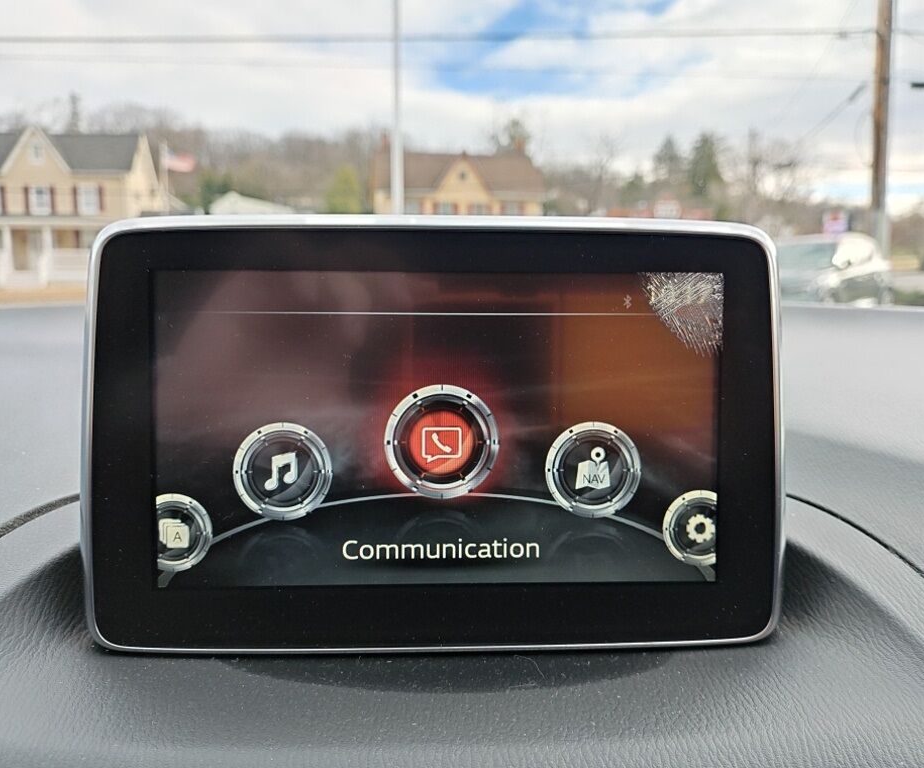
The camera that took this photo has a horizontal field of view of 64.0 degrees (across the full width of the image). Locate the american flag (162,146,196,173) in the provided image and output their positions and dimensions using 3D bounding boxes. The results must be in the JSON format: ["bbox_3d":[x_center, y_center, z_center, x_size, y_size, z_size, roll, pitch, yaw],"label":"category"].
[{"bbox_3d":[-14.400,-11.500,38.000,1.600,1.100,0.250,-2,8,-12],"label":"american flag"}]

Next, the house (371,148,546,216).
[{"bbox_3d":[-0.650,-12.600,55.400,12.000,9.200,9.000,-1,8,-7],"label":"house"}]

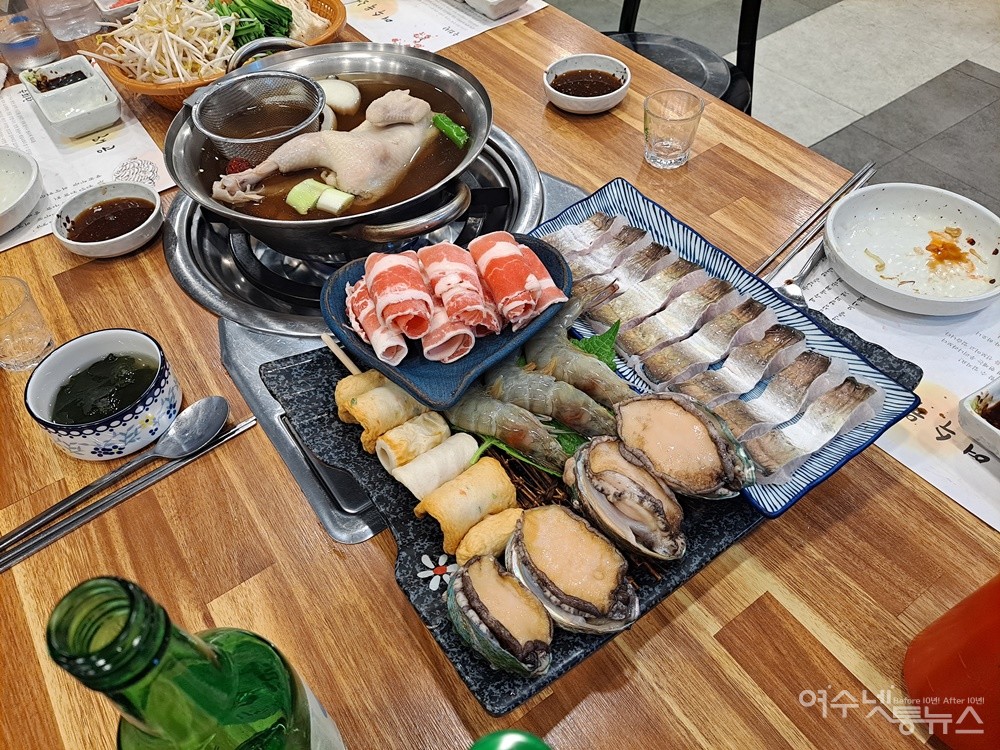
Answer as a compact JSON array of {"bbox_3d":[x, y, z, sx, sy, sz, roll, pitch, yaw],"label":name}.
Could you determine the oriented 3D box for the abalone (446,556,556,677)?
[{"bbox_3d":[0.000,0.137,0.396,0.047,0.030,0.072,-16,49,-35],"label":"abalone"}]

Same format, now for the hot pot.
[{"bbox_3d":[-0.147,-0.200,0.647,0.290,0.083,0.320,-25,54,-18],"label":"hot pot"}]

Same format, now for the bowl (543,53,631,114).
[{"bbox_3d":[0.101,-0.329,0.805,0.101,0.031,0.101,-1,50,1],"label":"bowl"}]

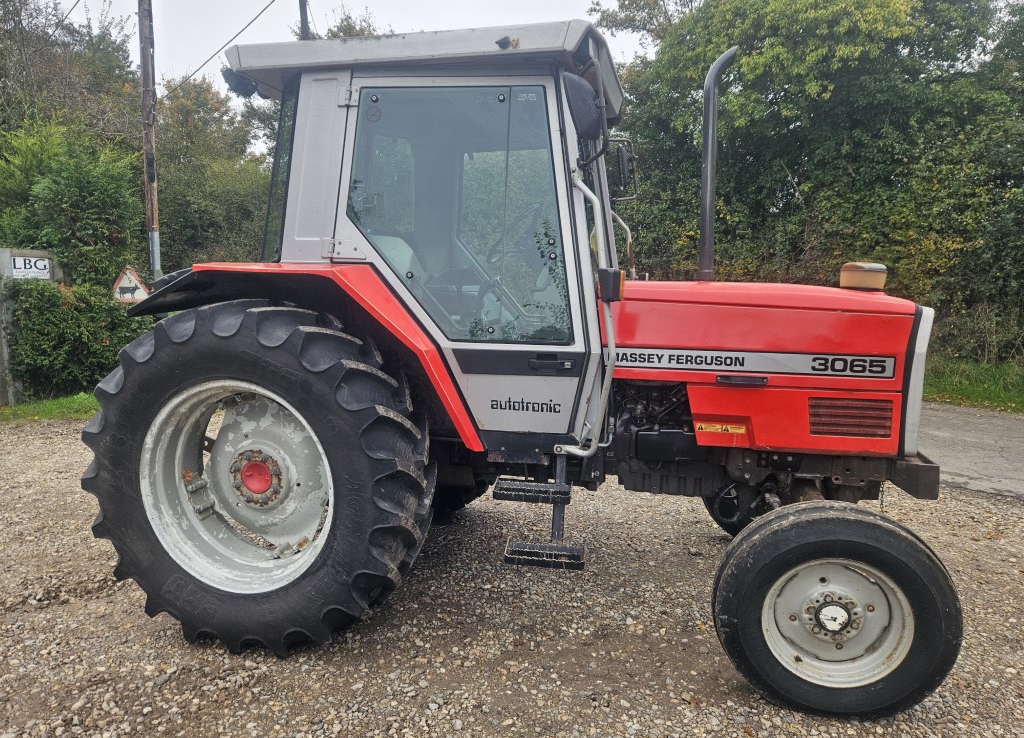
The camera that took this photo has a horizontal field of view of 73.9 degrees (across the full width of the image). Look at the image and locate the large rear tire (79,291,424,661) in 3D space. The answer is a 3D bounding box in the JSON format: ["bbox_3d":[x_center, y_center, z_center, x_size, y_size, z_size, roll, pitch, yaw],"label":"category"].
[{"bbox_3d":[-1.126,0.465,3.056,1.573,1.573,0.447,2,8,13],"label":"large rear tire"}]

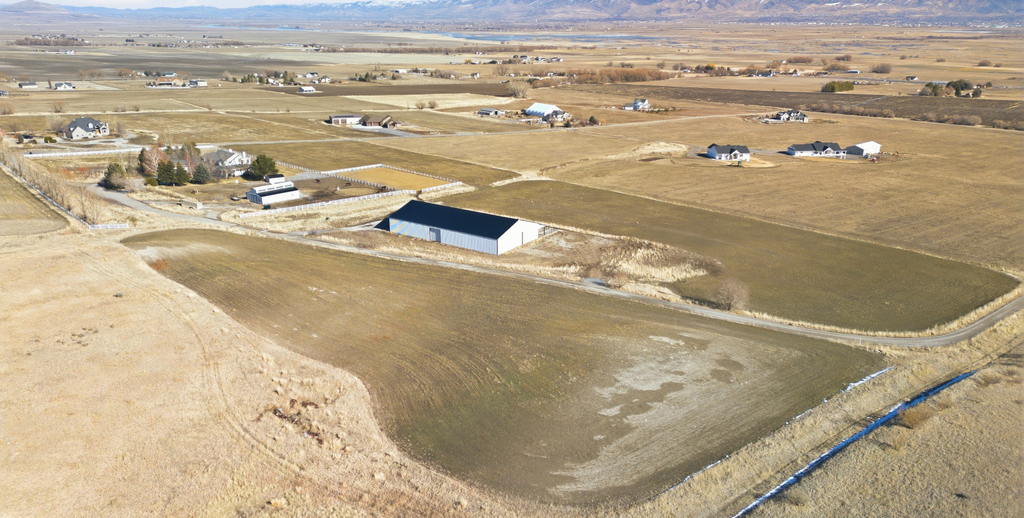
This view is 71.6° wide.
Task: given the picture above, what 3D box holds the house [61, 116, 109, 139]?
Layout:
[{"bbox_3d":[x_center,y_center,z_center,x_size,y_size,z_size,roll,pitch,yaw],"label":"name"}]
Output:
[{"bbox_3d":[-274.073,-83.983,457.228,18.000,9.200,22.000,16,24,37],"label":"house"}]

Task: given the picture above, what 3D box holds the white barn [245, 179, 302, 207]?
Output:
[{"bbox_3d":[-102.152,-28.587,303.899,13.361,6.088,17.206,18,26,41],"label":"white barn"}]

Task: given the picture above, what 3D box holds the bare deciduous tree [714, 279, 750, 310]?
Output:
[{"bbox_3d":[59.406,9.432,191.045,9.000,9.200,9.000,0,19,0],"label":"bare deciduous tree"}]

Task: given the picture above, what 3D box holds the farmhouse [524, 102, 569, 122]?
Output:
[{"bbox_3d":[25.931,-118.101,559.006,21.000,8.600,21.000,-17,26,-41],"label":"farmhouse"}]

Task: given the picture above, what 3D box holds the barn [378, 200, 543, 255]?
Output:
[{"bbox_3d":[-16.224,-13.874,257.409,47.880,9.272,29.488,13,23,32],"label":"barn"}]

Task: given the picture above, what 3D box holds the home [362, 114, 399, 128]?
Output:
[{"bbox_3d":[-93.563,-96.771,499.584,23.500,6.600,14.000,-7,20,-19],"label":"home"}]

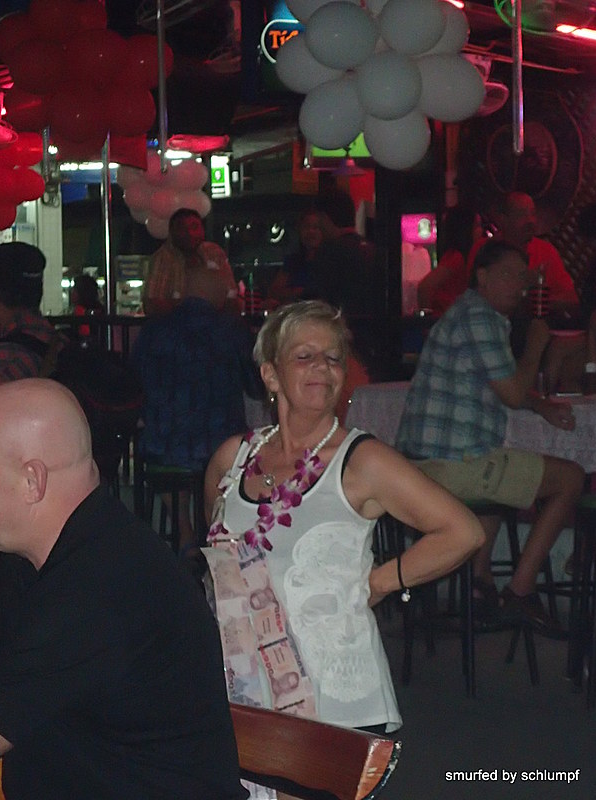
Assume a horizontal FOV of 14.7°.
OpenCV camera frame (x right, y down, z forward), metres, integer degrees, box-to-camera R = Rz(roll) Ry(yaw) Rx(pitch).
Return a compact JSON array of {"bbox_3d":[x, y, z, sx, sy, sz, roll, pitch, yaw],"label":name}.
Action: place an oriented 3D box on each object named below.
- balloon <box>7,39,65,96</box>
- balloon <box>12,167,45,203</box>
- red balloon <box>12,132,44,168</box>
[{"bbox_3d":[-1.188,-1.515,10.500,0.275,0.280,0.275,-1,4,0],"label":"balloon"},{"bbox_3d":[-1.990,-1.585,17.000,0.270,0.265,0.270,-1,4,0],"label":"balloon"},{"bbox_3d":[-1.990,-1.843,17.000,0.270,0.265,0.270,-1,4,0],"label":"red balloon"}]

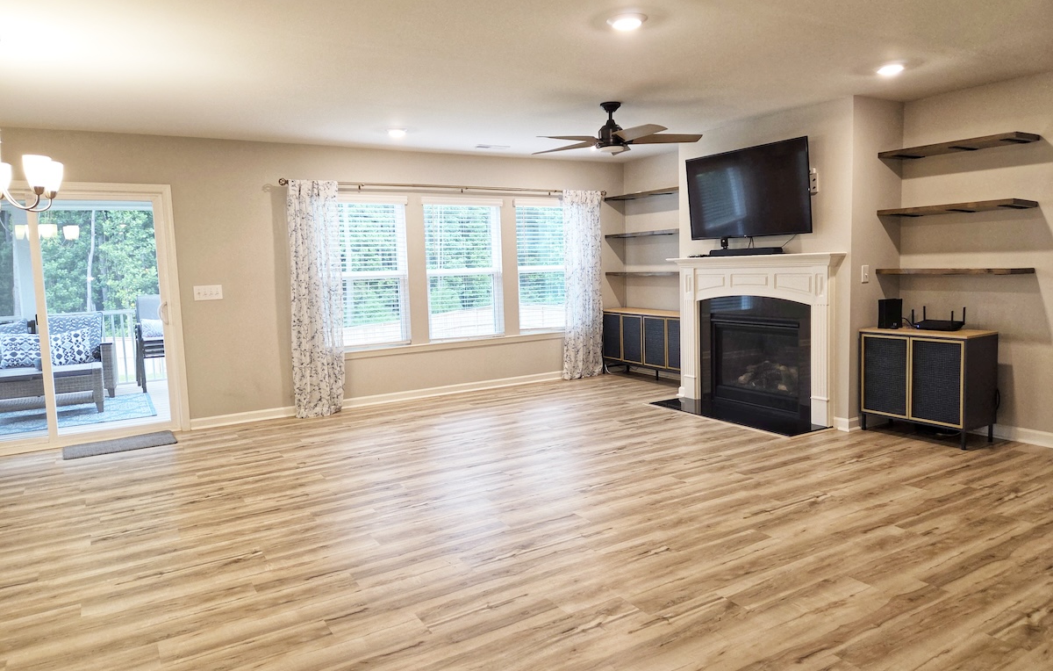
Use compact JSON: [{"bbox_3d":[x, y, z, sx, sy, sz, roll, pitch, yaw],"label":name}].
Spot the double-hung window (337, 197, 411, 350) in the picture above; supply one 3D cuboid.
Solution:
[{"bbox_3d":[-1.553,-0.596,6.688,0.880,1.450,0.100,-5,7,-31],"label":"double-hung window"}]

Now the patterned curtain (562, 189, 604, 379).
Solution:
[{"bbox_3d":[0.621,-0.563,7.861,0.590,2.100,0.130,-5,7,-31],"label":"patterned curtain"}]

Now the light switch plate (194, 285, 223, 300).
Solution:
[{"bbox_3d":[-2.714,-0.362,5.971,0.212,0.117,0.008,-5,7,-31],"label":"light switch plate"}]

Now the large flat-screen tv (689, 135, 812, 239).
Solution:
[{"bbox_3d":[1.792,-1.155,5.696,0.065,0.710,1.240,-12,10,-30],"label":"large flat-screen tv"}]

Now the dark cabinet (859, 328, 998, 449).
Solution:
[{"bbox_3d":[2.839,0.338,4.990,0.392,0.757,0.757,-5,7,-31],"label":"dark cabinet"}]

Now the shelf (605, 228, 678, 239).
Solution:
[{"bbox_3d":[1.435,-1.094,7.514,0.285,0.038,1.540,-5,7,-31],"label":"shelf"}]

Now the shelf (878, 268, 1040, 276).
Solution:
[{"bbox_3d":[3.003,-0.454,4.952,0.305,0.039,0.910,-5,7,-31],"label":"shelf"}]

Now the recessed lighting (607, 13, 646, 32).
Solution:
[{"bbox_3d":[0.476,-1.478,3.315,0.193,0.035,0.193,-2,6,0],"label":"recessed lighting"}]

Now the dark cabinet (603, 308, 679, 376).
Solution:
[{"bbox_3d":[1.411,0.128,7.621,0.375,0.733,1.490,-5,7,-31],"label":"dark cabinet"}]

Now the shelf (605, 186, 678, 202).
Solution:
[{"bbox_3d":[1.447,-1.518,7.470,0.280,0.040,1.610,-5,7,-31],"label":"shelf"}]

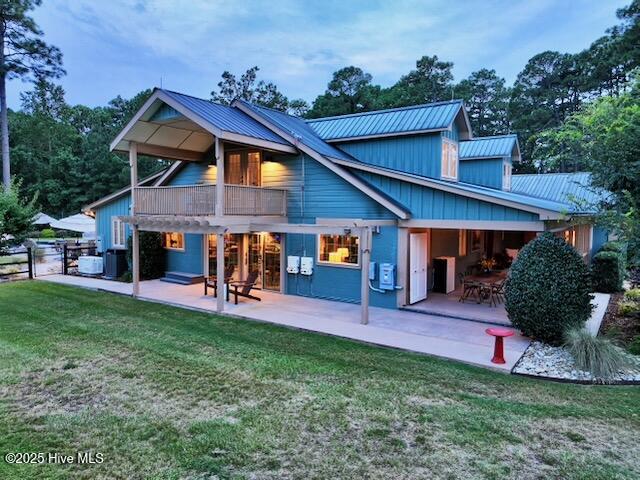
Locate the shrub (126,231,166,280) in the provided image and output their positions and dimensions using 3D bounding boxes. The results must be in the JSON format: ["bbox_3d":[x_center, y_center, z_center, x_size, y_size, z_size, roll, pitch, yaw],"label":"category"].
[{"bbox_3d":[-7.048,0.544,18.212,1.300,2.080,1.250,3,4,35],"label":"shrub"}]

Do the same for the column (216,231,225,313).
[{"bbox_3d":[-2.733,0.869,12.223,0.140,2.270,0.140,3,4,35],"label":"column"}]

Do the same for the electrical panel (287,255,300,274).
[{"bbox_3d":[-0.857,0.830,14.288,0.360,0.550,0.190,3,5,35],"label":"electrical panel"}]

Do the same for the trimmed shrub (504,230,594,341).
[{"bbox_3d":[4.930,1.020,9.490,1.900,2.270,1.900,3,5,35],"label":"trimmed shrub"}]

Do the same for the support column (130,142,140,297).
[{"bbox_3d":[-5.791,-0.635,13.974,0.150,4.826,0.150,3,5,35],"label":"support column"}]

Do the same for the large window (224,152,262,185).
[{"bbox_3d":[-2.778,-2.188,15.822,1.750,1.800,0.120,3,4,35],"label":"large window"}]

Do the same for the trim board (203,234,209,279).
[{"bbox_3d":[-4.486,0.666,17.450,0.170,2.000,0.040,3,4,34],"label":"trim board"}]

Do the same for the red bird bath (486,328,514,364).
[{"bbox_3d":[3.292,1.930,8.140,0.500,0.620,0.500,3,5,35],"label":"red bird bath"}]

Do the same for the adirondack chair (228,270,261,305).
[{"bbox_3d":[-2.393,1.429,13.752,0.900,0.950,0.710,-2,5,-38],"label":"adirondack chair"}]

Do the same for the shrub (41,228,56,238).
[{"bbox_3d":[-23.842,-0.484,38.908,1.350,0.900,1.350,3,5,35],"label":"shrub"}]

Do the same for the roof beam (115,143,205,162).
[{"bbox_3d":[-5.097,-2.904,14.643,0.140,0.300,3.400,3,5,35],"label":"roof beam"}]

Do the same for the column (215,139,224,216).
[{"bbox_3d":[-2.716,-1.676,12.059,0.150,2.100,0.150,3,4,35],"label":"column"}]

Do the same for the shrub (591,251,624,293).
[{"bbox_3d":[10.161,1.087,15.744,1.120,1.400,1.080,3,5,35],"label":"shrub"}]

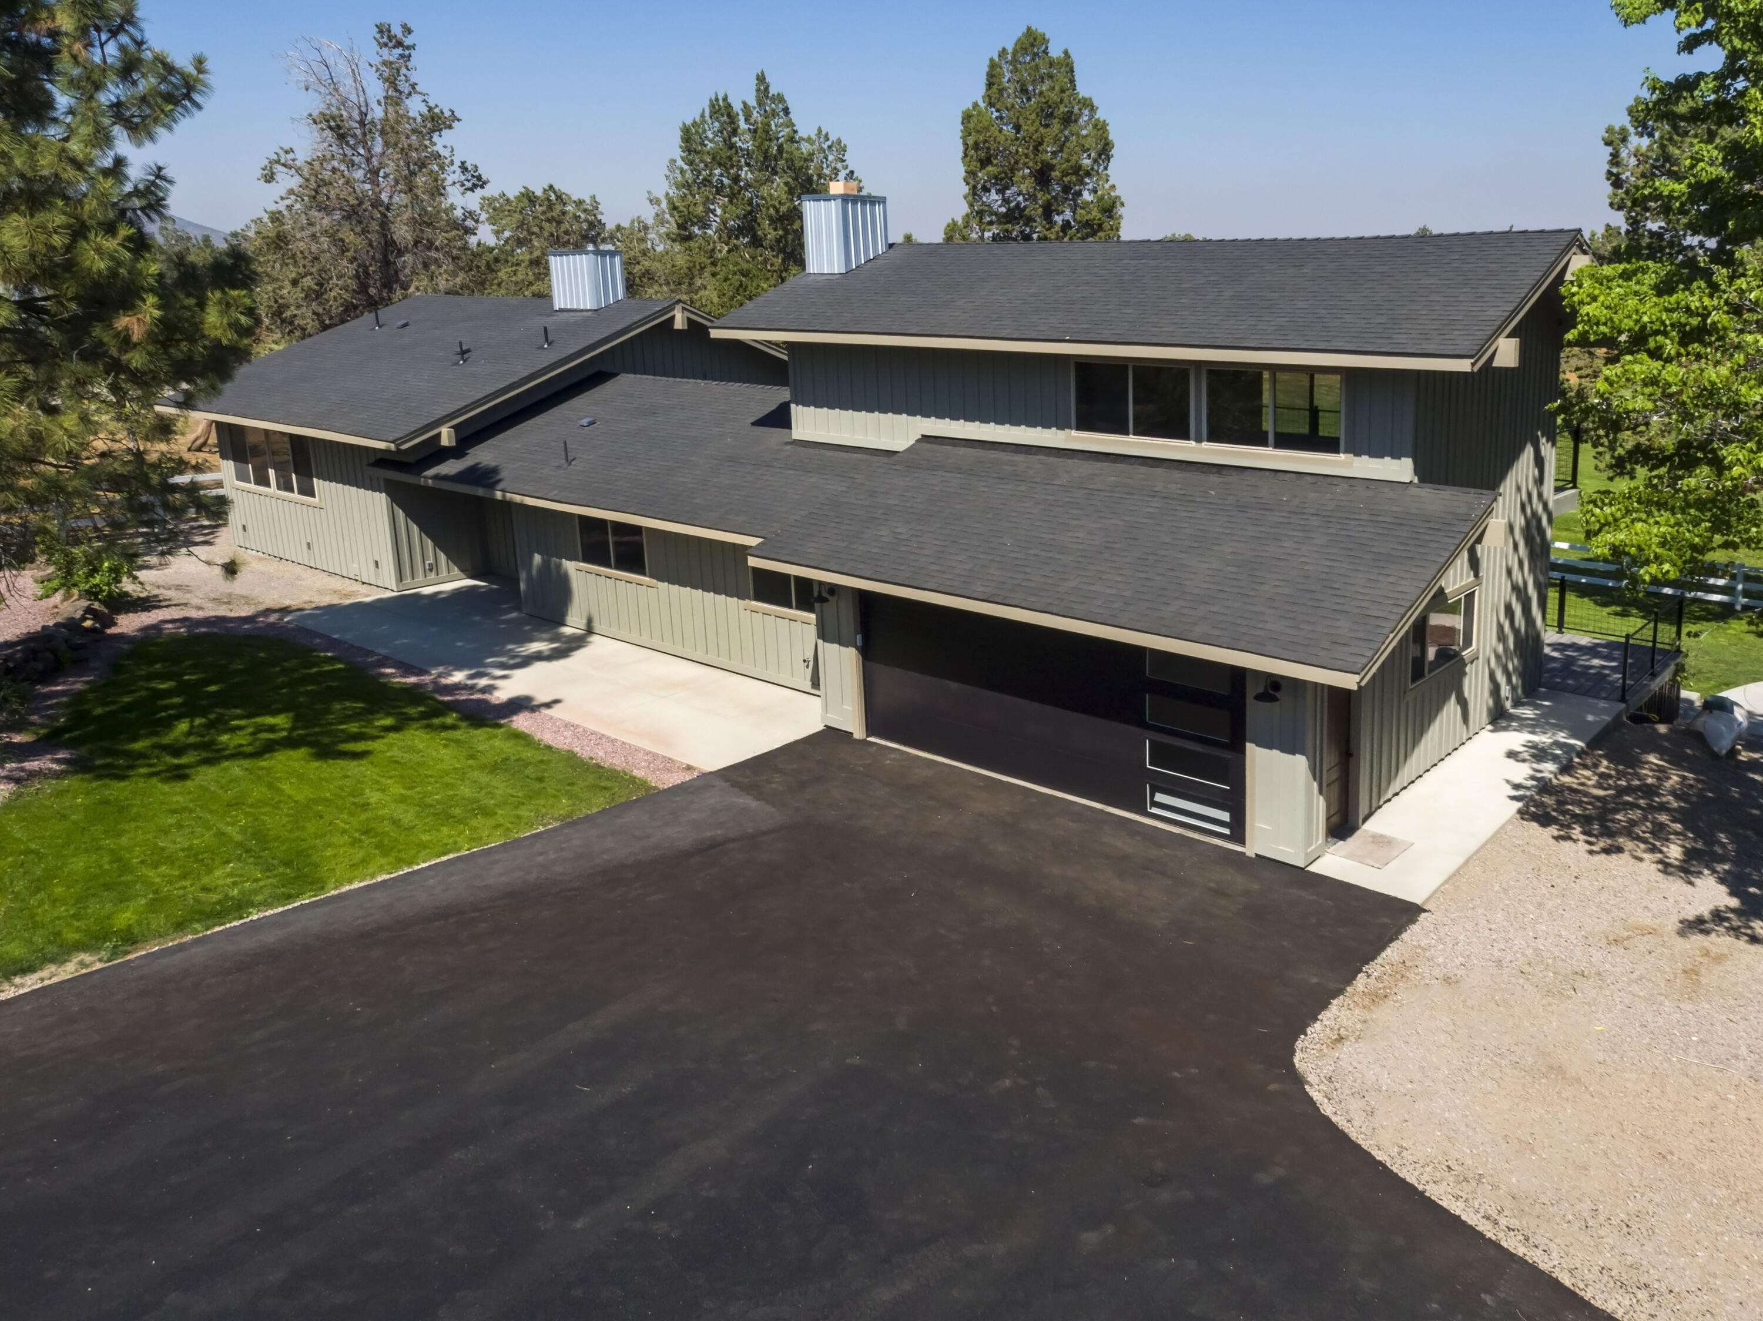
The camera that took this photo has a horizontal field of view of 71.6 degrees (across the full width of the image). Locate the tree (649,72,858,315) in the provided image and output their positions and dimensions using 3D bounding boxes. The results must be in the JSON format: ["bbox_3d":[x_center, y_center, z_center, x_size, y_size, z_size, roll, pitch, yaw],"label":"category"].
[{"bbox_3d":[-3.700,-10.967,36.849,6.168,11.460,6.168,-2,17,-5],"label":"tree"}]

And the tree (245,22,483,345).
[{"bbox_3d":[-16.284,-12.780,39.746,7.605,13.509,7.605,-7,18,-20],"label":"tree"}]

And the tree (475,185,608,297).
[{"bbox_3d":[-12.024,-12.145,44.915,5.237,9.171,5.237,-5,18,-14],"label":"tree"}]

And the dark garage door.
[{"bbox_3d":[1.947,0.536,15.004,5.580,2.150,0.300,14,23,40],"label":"dark garage door"}]

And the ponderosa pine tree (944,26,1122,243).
[{"bbox_3d":[4.346,-11.334,36.140,5.089,12.399,5.089,1,17,6],"label":"ponderosa pine tree"}]

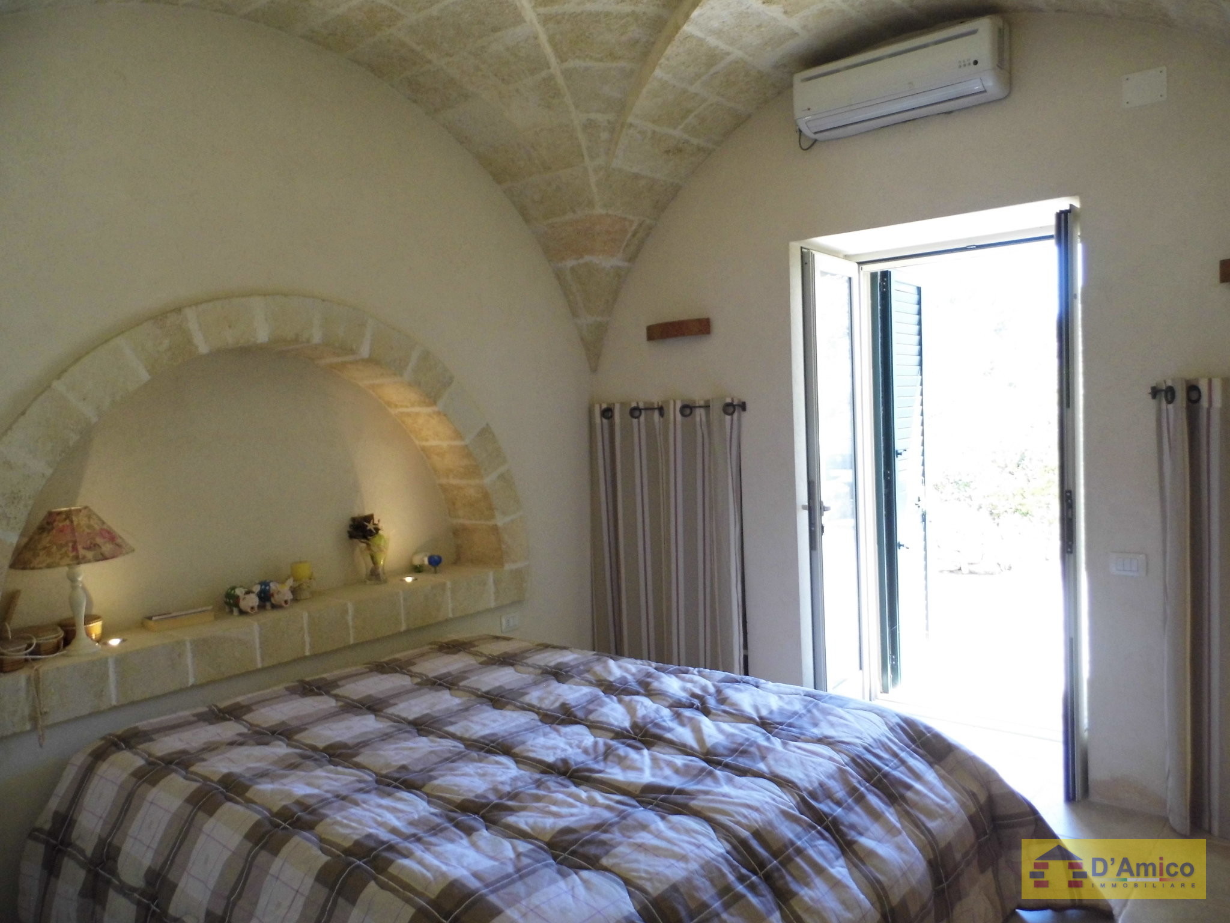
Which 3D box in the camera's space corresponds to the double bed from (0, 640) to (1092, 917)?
[{"bbox_3d":[-0.182,1.150,2.743,2.479,0.533,1.998,0,4,39],"label":"double bed"}]

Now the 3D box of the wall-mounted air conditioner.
[{"bbox_3d":[1.142,-1.527,3.598,0.814,0.262,0.200,0,4,39],"label":"wall-mounted air conditioner"}]

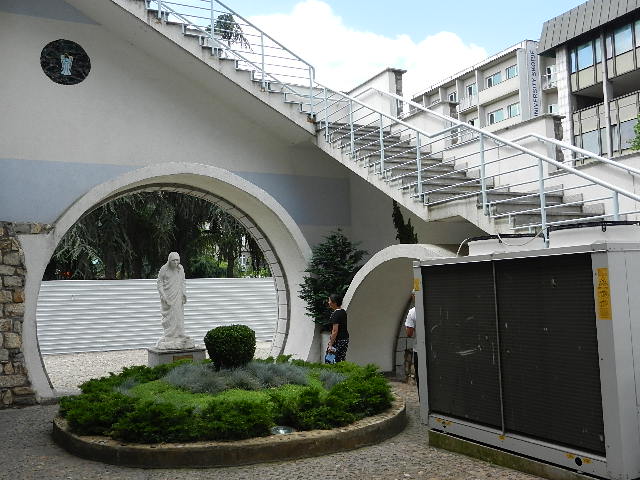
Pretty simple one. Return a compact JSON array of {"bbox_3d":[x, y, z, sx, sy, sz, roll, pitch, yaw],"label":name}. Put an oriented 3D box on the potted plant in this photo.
[{"bbox_3d":[0.242,1.211,11.275,1.250,2.720,1.200,-2,-5,0],"label":"potted plant"}]

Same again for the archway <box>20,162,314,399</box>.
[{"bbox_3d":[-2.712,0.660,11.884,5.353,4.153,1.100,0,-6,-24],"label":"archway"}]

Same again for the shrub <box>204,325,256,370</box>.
[{"bbox_3d":[-1.218,1.469,8.300,0.700,0.660,0.700,-2,-5,0],"label":"shrub"}]

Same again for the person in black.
[{"bbox_3d":[0.298,1.645,9.906,0.380,1.600,0.450,-1,-5,-12],"label":"person in black"}]

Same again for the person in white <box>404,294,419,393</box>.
[{"bbox_3d":[1.462,1.469,8.805,0.500,1.660,0.340,-3,-5,12],"label":"person in white"}]

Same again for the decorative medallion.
[{"bbox_3d":[-4.580,-3.202,10.993,0.840,0.840,0.060,0,-6,-24],"label":"decorative medallion"}]

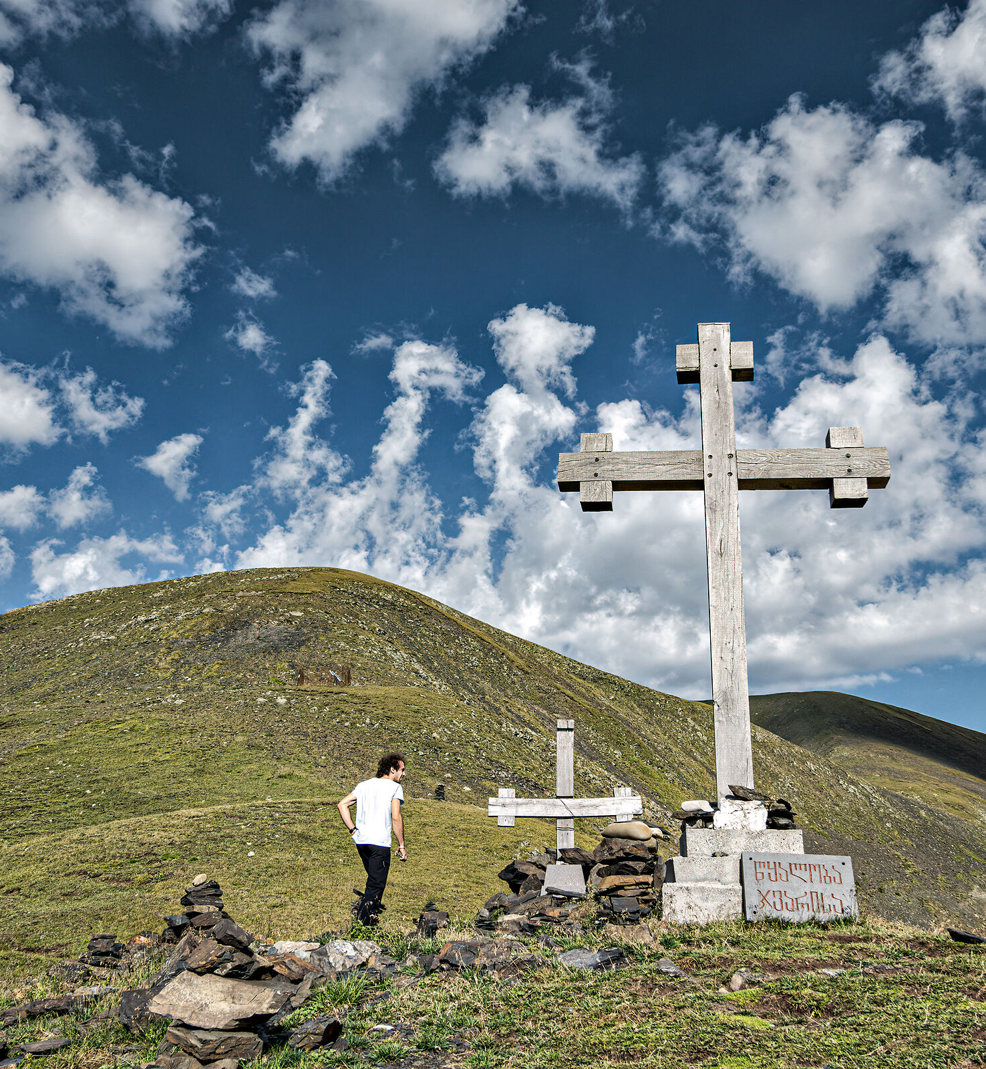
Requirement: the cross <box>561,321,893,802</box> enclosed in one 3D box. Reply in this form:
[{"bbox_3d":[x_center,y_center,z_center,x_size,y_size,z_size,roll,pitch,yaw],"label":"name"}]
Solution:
[{"bbox_3d":[2.106,0.150,9.730,2.998,4.512,0.289,-1,-19,6],"label":"cross"}]

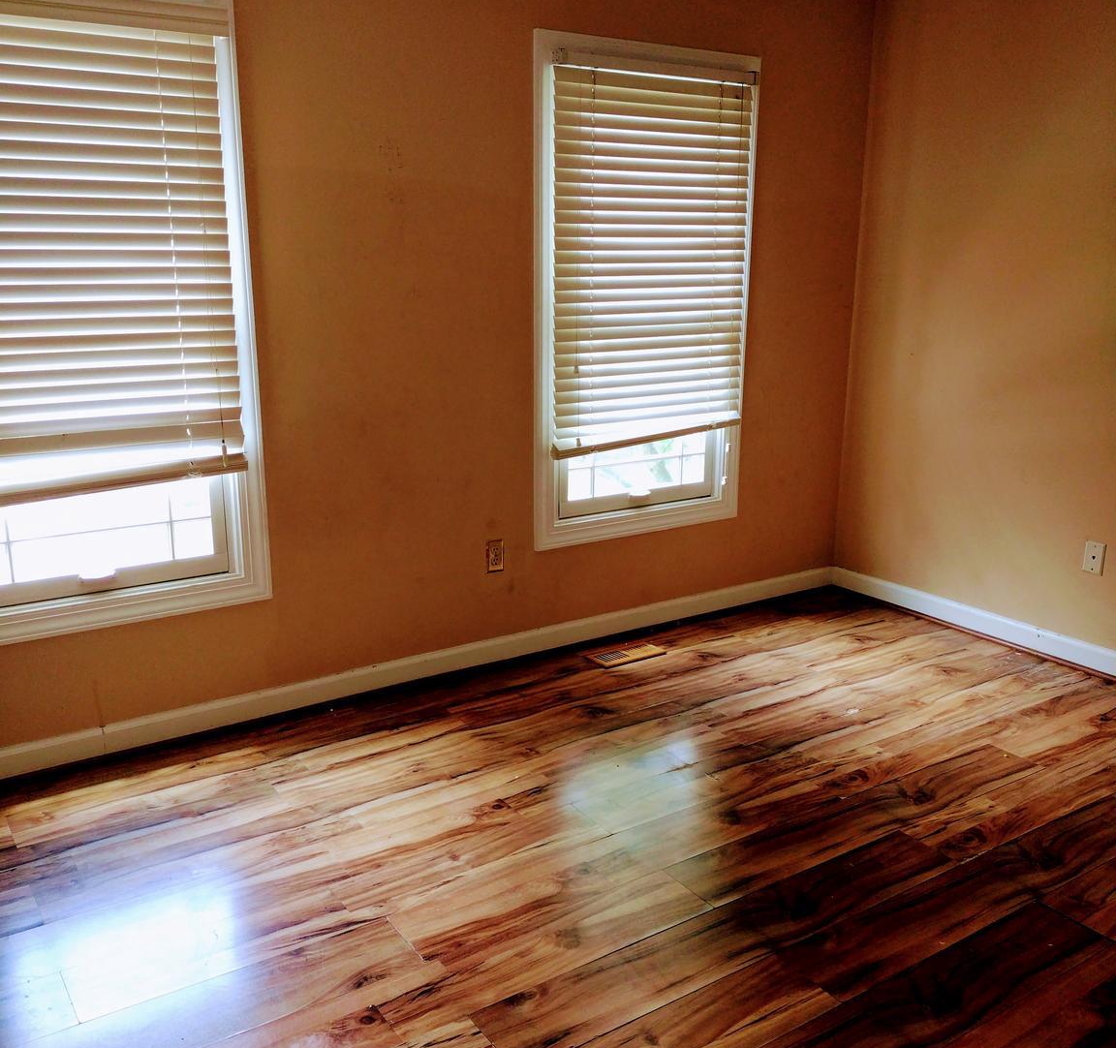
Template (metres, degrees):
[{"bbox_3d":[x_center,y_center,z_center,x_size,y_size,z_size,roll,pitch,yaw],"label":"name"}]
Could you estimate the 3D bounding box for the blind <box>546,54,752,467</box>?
[{"bbox_3d":[0.349,-0.935,4.131,0.865,1.325,0.058,-9,16,-34],"label":"blind"}]

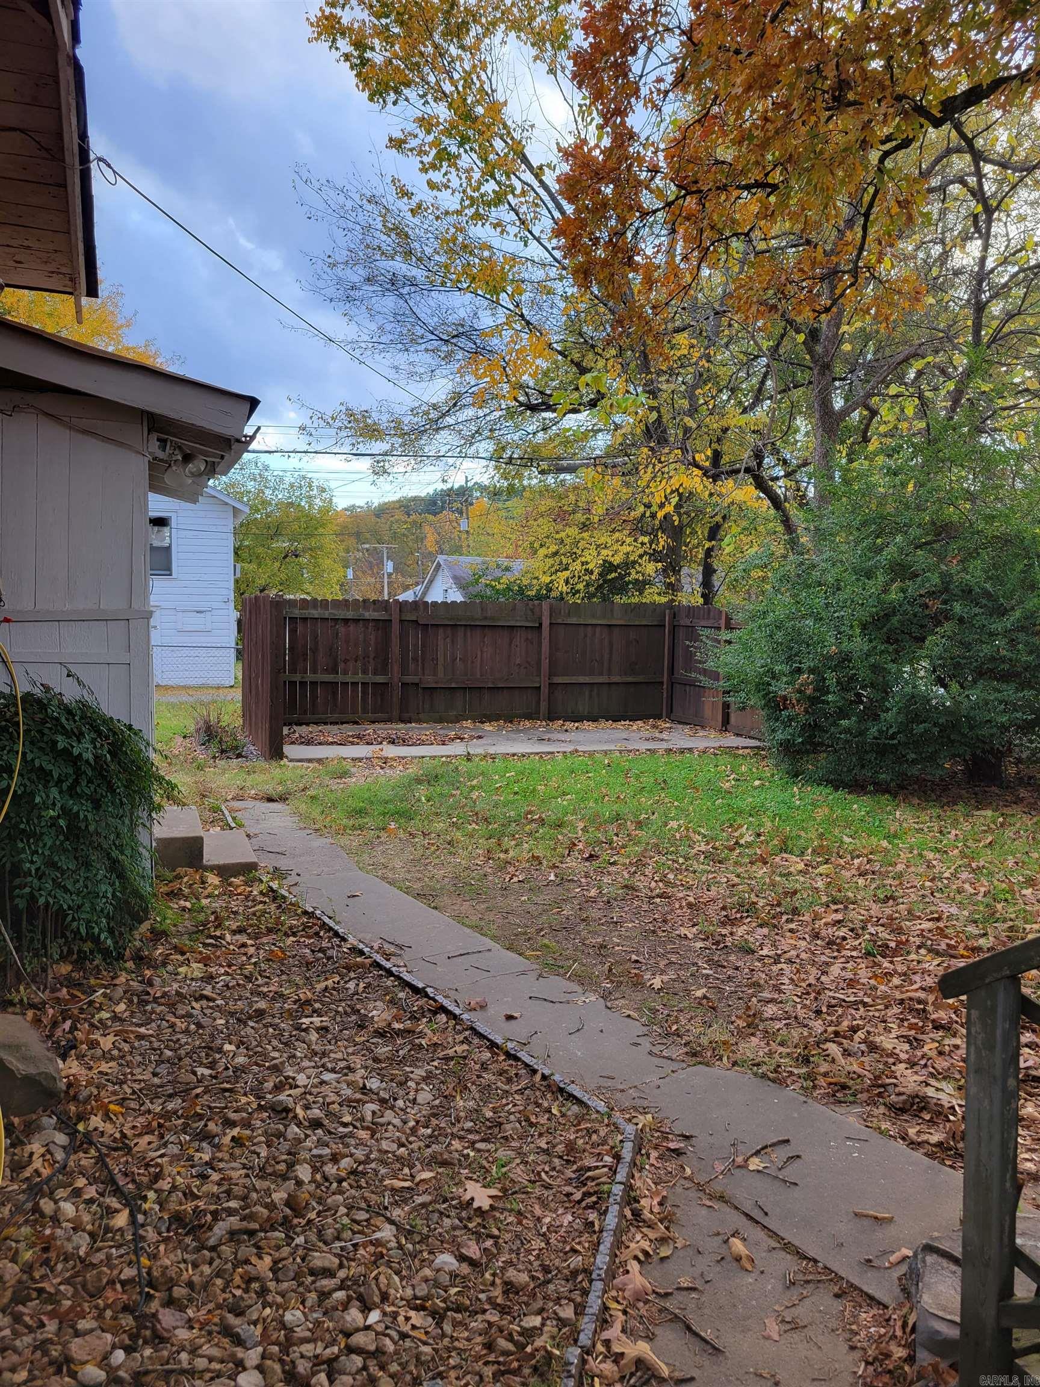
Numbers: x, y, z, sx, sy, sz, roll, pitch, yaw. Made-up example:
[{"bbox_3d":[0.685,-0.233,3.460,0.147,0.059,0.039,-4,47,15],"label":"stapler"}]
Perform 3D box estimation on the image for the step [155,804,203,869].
[{"bbox_3d":[-2.325,0.996,7.061,0.300,0.240,1.280,-1,2,-19],"label":"step"}]

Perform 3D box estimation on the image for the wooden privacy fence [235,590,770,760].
[{"bbox_3d":[-0.235,-0.347,14.291,6.832,1.937,3.643,-1,2,-17],"label":"wooden privacy fence"}]

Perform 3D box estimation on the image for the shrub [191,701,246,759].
[{"bbox_3d":[-3.579,0.406,12.400,0.640,0.620,0.600,-1,2,-17],"label":"shrub"}]

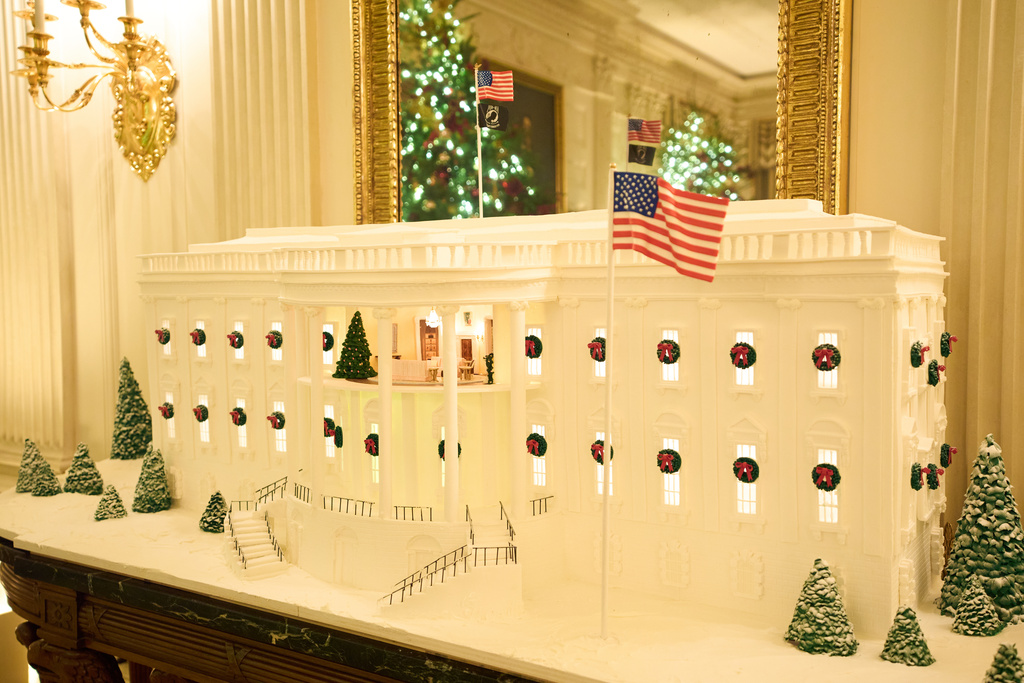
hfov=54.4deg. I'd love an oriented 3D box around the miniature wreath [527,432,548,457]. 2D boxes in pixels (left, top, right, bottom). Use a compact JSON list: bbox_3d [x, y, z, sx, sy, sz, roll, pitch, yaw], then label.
[{"bbox_3d":[0.041,0.165,1.582,0.037,0.037,0.014,2,4,35],"label":"miniature wreath"}]

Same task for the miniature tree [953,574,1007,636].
[{"bbox_3d":[0.653,0.362,1.388,0.076,0.074,0.076,2,5,35],"label":"miniature tree"}]

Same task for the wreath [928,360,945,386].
[{"bbox_3d":[0.637,0.048,1.489,0.018,0.038,0.038,2,5,35],"label":"wreath"}]

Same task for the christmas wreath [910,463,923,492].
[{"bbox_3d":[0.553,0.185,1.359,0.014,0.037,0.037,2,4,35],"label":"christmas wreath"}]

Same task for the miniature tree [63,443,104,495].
[{"bbox_3d":[-0.996,0.290,2.310,0.090,0.112,0.090,2,4,35],"label":"miniature tree"}]

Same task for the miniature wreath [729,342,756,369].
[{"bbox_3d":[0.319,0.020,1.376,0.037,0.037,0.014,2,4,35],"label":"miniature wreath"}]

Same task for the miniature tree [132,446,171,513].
[{"bbox_3d":[-0.798,0.303,2.200,0.085,0.136,0.085,2,5,35],"label":"miniature tree"}]

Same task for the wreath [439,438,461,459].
[{"bbox_3d":[-0.104,0.183,1.659,0.037,0.037,0.018,-1,4,3],"label":"wreath"}]

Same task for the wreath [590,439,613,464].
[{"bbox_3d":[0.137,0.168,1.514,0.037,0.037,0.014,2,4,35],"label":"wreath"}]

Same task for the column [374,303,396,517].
[{"bbox_3d":[-0.203,0.115,1.599,0.035,0.342,0.035,0,4,0],"label":"column"}]

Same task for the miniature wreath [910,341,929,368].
[{"bbox_3d":[0.571,0.018,1.393,0.018,0.038,0.038,2,5,35],"label":"miniature wreath"}]

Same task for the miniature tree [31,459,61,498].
[{"bbox_3d":[-1.070,0.309,2.282,0.062,0.081,0.062,2,4,35],"label":"miniature tree"}]

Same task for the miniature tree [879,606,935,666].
[{"bbox_3d":[0.515,0.376,1.294,0.072,0.068,0.072,2,5,35],"label":"miniature tree"}]

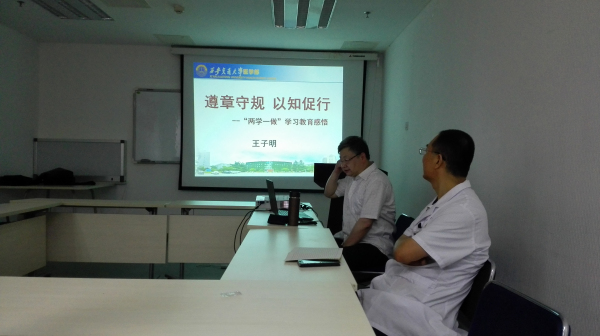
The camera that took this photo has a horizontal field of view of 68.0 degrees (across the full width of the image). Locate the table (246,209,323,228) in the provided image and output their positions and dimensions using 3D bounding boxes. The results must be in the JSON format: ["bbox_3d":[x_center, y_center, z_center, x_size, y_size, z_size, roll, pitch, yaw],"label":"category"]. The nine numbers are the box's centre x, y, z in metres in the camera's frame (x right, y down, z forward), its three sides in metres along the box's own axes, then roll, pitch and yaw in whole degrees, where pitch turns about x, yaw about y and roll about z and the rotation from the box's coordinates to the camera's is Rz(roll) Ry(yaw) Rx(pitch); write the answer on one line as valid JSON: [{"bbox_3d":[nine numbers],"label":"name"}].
[{"bbox_3d":[-0.119,0.743,3.465,0.490,0.750,1.170,1,1,-1],"label":"table"}]

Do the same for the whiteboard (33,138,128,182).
[{"bbox_3d":[-2.701,-0.086,5.463,1.135,0.555,0.035,1,1,-2],"label":"whiteboard"}]

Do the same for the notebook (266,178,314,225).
[{"bbox_3d":[-0.083,0.235,3.321,0.285,0.272,0.355,1,1,-11],"label":"notebook"}]

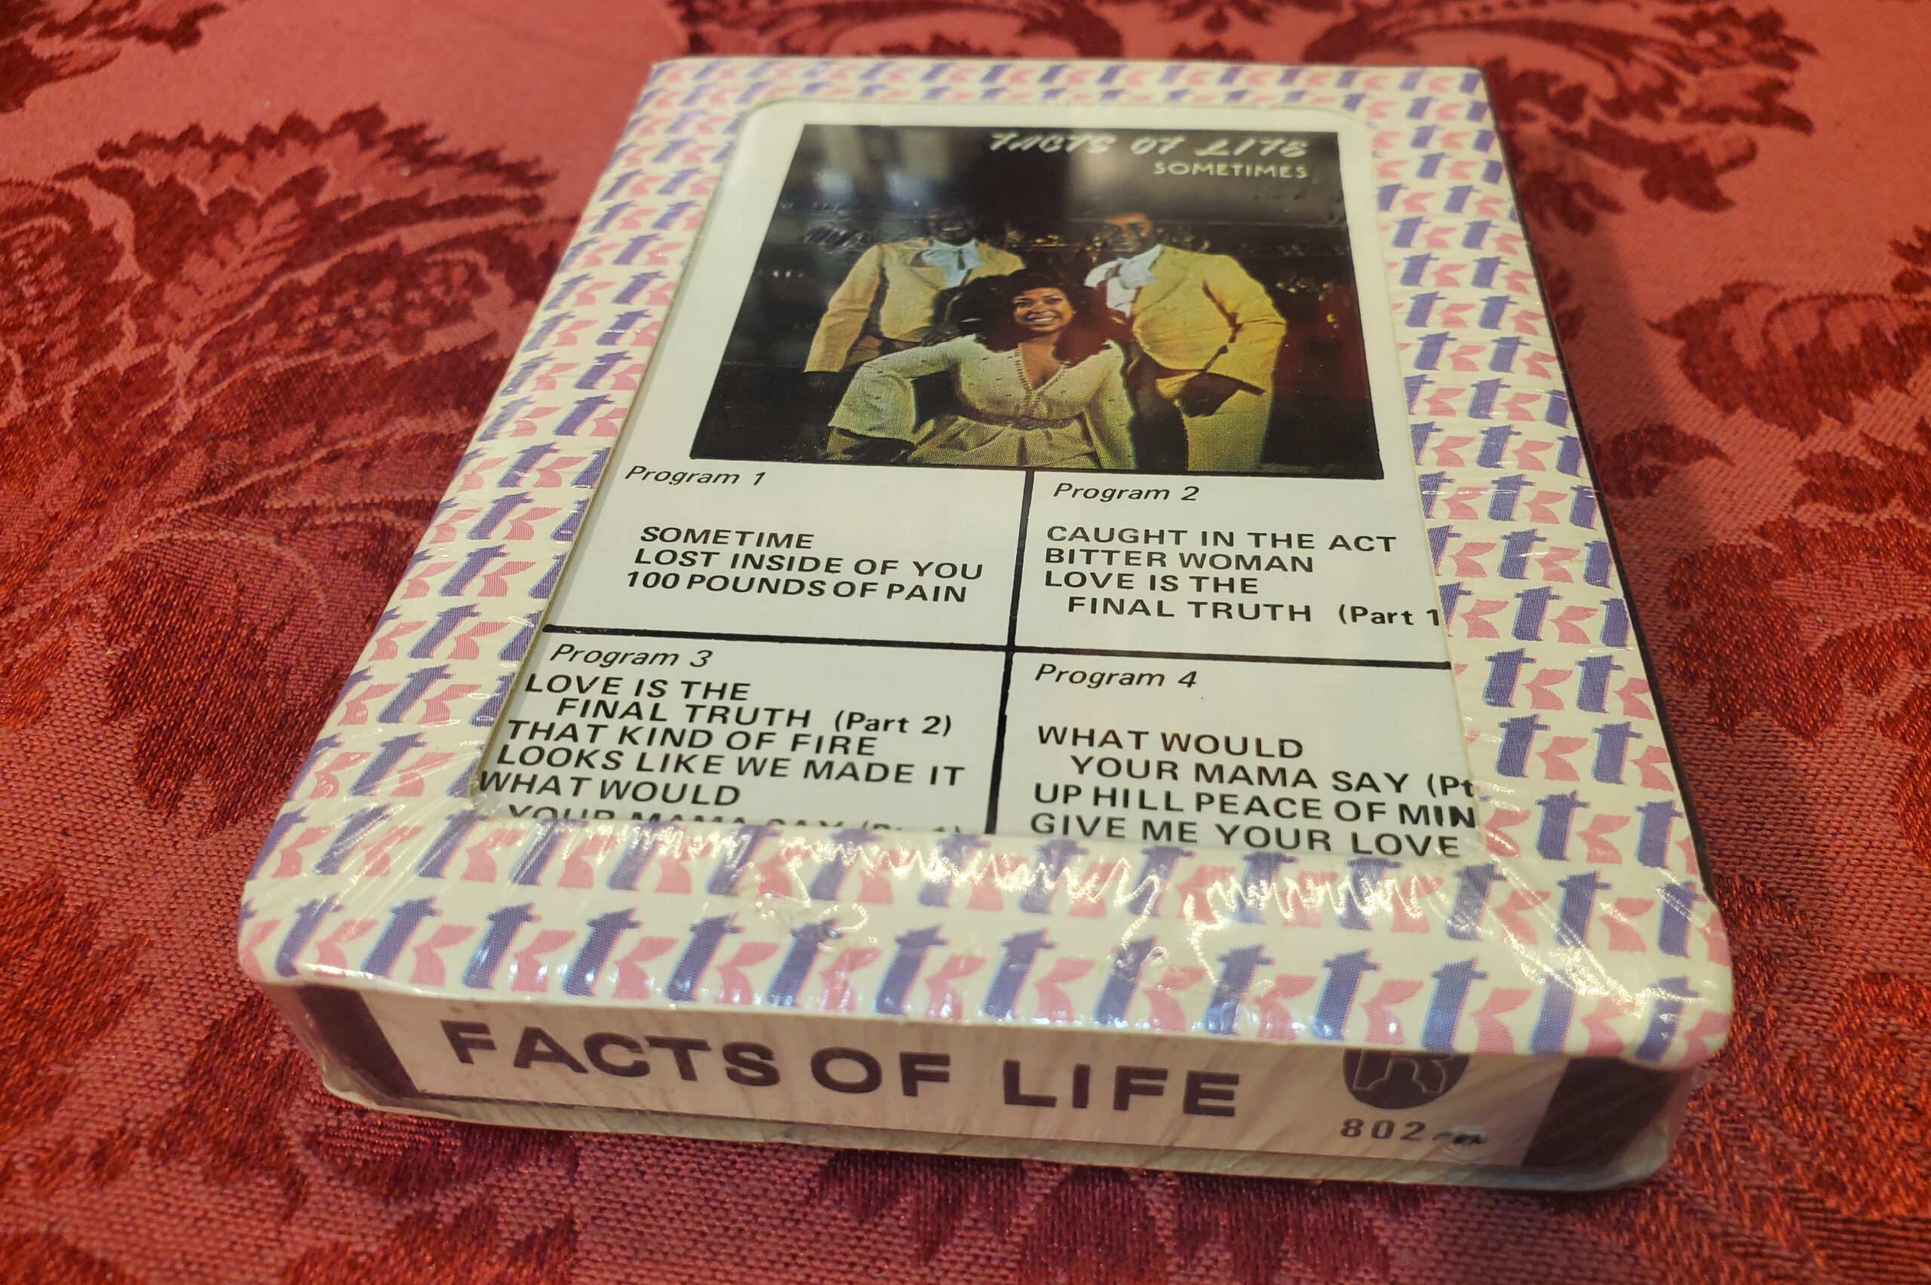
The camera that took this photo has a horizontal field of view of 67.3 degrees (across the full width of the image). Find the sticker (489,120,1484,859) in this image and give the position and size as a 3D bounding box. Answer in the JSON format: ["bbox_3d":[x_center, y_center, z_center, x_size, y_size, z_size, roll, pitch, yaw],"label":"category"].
[{"bbox_3d":[0.005,-0.025,0.141,0.076,0.001,0.111,2,48,6],"label":"sticker"}]

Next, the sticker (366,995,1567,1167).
[{"bbox_3d":[-0.002,0.031,0.102,0.081,0.017,0.001,2,48,6],"label":"sticker"}]

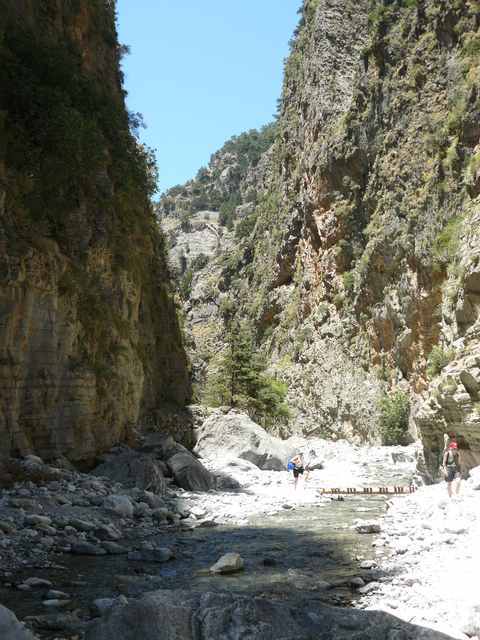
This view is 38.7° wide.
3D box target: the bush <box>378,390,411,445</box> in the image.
[{"bbox_3d":[9.034,5.759,40.000,1.900,3.200,1.800,0,-10,0],"label":"bush"}]

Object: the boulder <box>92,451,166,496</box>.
[{"bbox_3d":[-3.842,5.350,24.000,2.500,1.600,2.300,0,-10,0],"label":"boulder"}]

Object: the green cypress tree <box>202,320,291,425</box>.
[{"bbox_3d":[0.409,3.551,43.000,5.200,7.300,5.000,0,-10,0],"label":"green cypress tree"}]

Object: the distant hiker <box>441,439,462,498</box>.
[{"bbox_3d":[6.532,4.589,21.000,0.600,1.700,0.450,-2,-10,10],"label":"distant hiker"}]

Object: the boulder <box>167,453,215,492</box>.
[{"bbox_3d":[-1.881,5.796,26.000,1.800,1.500,1.900,0,-10,0],"label":"boulder"}]

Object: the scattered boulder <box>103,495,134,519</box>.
[{"bbox_3d":[-2.842,4.362,16.000,0.740,0.540,0.600,0,-10,0],"label":"scattered boulder"}]

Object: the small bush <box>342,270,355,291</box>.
[{"bbox_3d":[8.247,-2.926,52.000,0.950,1.650,0.900,0,-10,0],"label":"small bush"}]

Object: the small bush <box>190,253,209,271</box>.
[{"bbox_3d":[-6.512,-9.407,110.000,2.900,2.900,2.700,0,-10,0],"label":"small bush"}]

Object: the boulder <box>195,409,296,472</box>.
[{"bbox_3d":[0.240,6.429,36.500,5.200,3.200,4.200,0,-10,0],"label":"boulder"}]

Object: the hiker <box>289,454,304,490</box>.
[{"bbox_3d":[2.420,6.502,29.300,0.650,1.650,0.520,-3,-10,15],"label":"hiker"}]

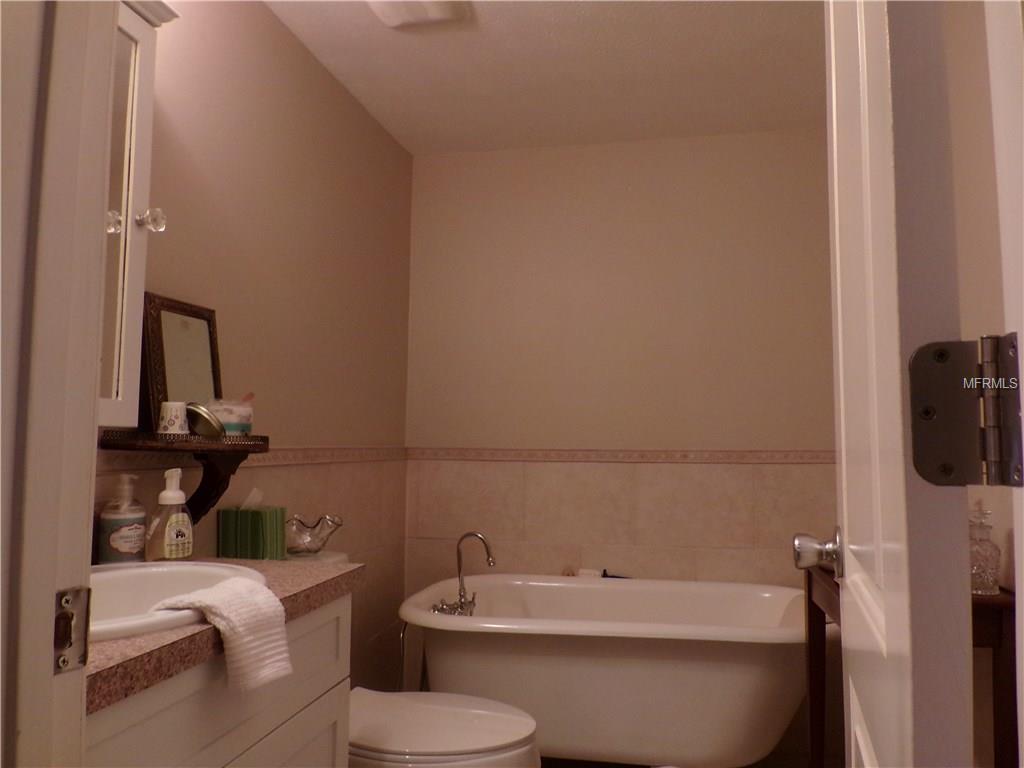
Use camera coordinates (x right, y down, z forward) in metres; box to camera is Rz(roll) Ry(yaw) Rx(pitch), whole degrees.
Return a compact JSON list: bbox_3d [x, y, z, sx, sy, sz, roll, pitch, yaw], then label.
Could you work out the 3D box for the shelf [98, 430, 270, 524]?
[{"bbox_3d":[-0.716,0.202,1.494,0.170,0.208,0.660,0,-5,11],"label":"shelf"}]

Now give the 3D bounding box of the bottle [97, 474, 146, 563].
[{"bbox_3d":[-0.688,0.237,1.367,0.071,0.158,0.064,4,-6,-39],"label":"bottle"}]

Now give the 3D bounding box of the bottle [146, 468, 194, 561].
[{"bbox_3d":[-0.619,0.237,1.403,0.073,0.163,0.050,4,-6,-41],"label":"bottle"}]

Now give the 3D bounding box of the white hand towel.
[{"bbox_3d":[-0.363,0.310,0.975,0.145,0.134,0.180,0,-5,11],"label":"white hand towel"}]

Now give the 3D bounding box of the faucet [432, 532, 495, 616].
[{"bbox_3d":[-0.144,0.574,2.328,0.180,0.250,0.180,-1,-5,16],"label":"faucet"}]

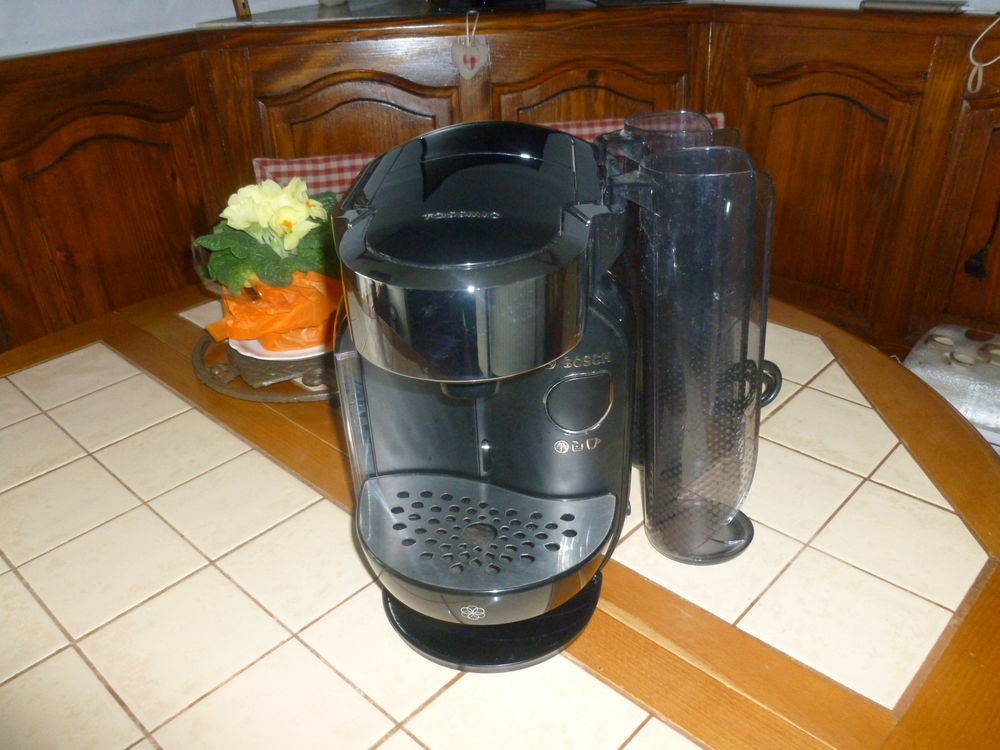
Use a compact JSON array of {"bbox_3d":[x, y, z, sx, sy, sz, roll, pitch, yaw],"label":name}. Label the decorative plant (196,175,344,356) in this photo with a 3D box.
[{"bbox_3d":[-0.227,-0.116,0.819,0.152,0.158,0.150,-9,31,-14],"label":"decorative plant"}]

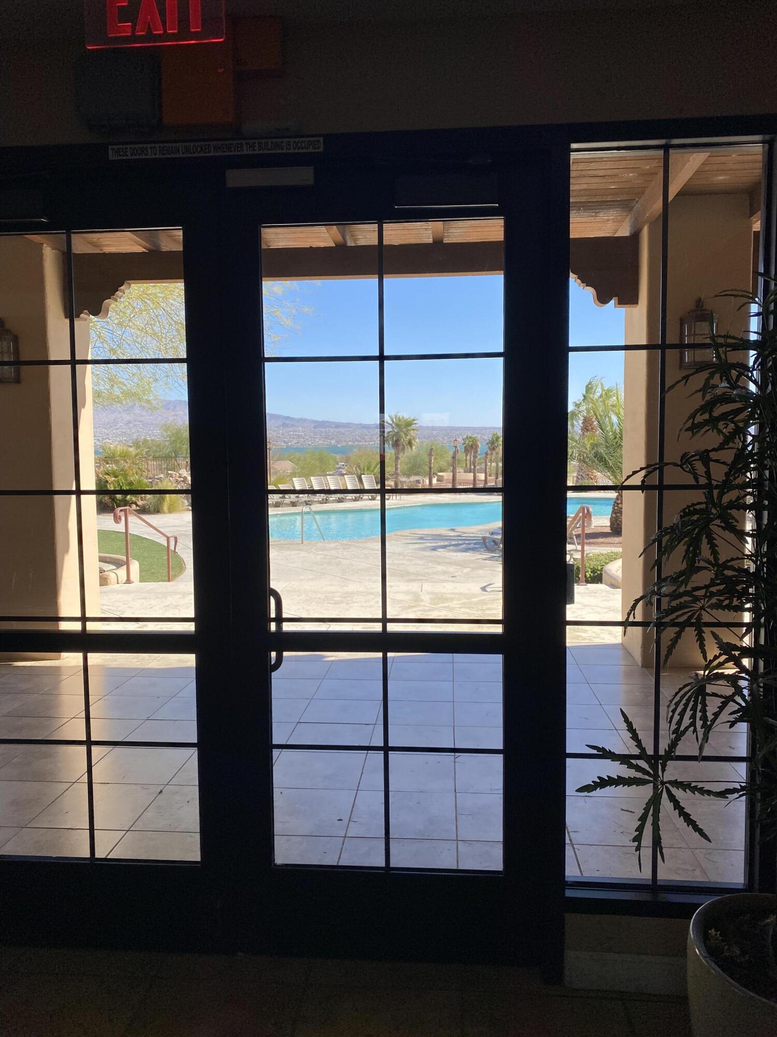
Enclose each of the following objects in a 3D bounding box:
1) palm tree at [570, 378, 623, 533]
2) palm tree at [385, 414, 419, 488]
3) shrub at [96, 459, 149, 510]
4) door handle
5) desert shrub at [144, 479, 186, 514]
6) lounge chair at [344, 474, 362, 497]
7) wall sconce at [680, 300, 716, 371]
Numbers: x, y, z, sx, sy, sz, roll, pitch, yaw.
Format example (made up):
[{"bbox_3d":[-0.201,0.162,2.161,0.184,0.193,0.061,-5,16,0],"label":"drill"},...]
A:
[{"bbox_3d":[5.526,-1.472,18.431,2.900,3.680,2.900,0,5,4],"label":"palm tree"},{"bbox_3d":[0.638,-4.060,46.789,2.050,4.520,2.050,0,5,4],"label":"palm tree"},{"bbox_3d":[-9.484,-1.159,27.237,1.950,1.720,1.800,0,5,4],"label":"shrub"},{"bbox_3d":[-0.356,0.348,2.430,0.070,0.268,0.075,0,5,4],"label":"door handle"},{"bbox_3d":[-7.482,-0.785,26.037,1.300,1.130,1.150,0,5,4],"label":"desert shrub"},{"bbox_3d":[-1.126,-1.205,30.967,0.680,0.930,1.750,-5,7,-37],"label":"lounge chair"},{"bbox_3d":[2.158,-1.282,5.417,0.250,0.485,0.180,0,5,4],"label":"wall sconce"}]

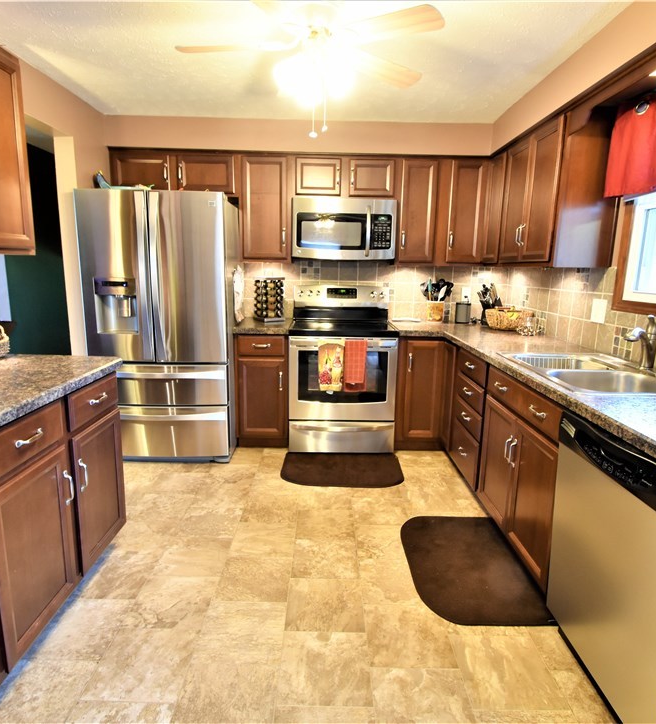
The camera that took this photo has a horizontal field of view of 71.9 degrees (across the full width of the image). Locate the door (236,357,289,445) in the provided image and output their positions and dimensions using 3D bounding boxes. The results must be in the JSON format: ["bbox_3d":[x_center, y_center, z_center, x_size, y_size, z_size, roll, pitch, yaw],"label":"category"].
[{"bbox_3d":[-0.473,0.262,3.240,0.333,0.590,0.024,1,11,-1],"label":"door"}]

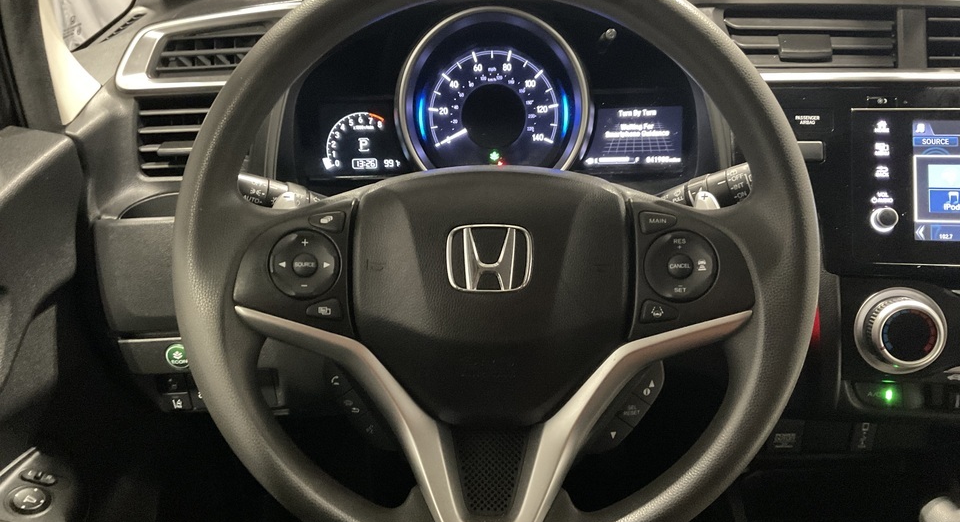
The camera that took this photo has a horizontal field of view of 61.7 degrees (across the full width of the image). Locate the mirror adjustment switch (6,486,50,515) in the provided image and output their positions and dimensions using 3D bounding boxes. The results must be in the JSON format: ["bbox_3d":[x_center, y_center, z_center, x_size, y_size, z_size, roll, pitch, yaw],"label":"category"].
[{"bbox_3d":[-0.314,0.167,0.560,0.027,0.012,0.027,0,41,2],"label":"mirror adjustment switch"}]

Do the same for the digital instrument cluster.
[{"bbox_3d":[0.013,-0.139,0.675,0.325,0.145,0.050,0,5,2],"label":"digital instrument cluster"}]

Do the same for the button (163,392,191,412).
[{"bbox_3d":[-0.271,0.126,0.720,0.026,0.018,0.010,-2,8,-2],"label":"button"}]

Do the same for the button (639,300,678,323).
[{"bbox_3d":[0.105,0.030,0.472,0.023,0.013,0.008,0,-2,3],"label":"button"}]

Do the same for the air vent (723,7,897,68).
[{"bbox_3d":[0.258,-0.175,0.630,0.136,0.047,0.030,1,9,5],"label":"air vent"}]

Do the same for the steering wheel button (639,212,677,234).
[{"bbox_3d":[0.104,-0.023,0.472,0.022,0.013,0.008,0,-2,3],"label":"steering wheel button"}]

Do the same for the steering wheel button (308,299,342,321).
[{"bbox_3d":[-0.093,0.030,0.481,0.021,0.013,0.008,0,-2,3],"label":"steering wheel button"}]

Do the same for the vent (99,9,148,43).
[{"bbox_3d":[-0.310,-0.204,0.700,0.017,0.012,0.060,21,41,2],"label":"vent"}]

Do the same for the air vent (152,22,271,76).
[{"bbox_3d":[-0.220,-0.176,0.665,0.106,0.046,0.030,-3,8,-5],"label":"air vent"}]

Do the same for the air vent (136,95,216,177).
[{"bbox_3d":[-0.242,-0.102,0.660,0.075,0.067,0.030,-2,11,-3],"label":"air vent"}]

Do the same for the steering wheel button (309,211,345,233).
[{"bbox_3d":[-0.092,-0.024,0.481,0.021,0.013,0.008,0,-2,3],"label":"steering wheel button"}]

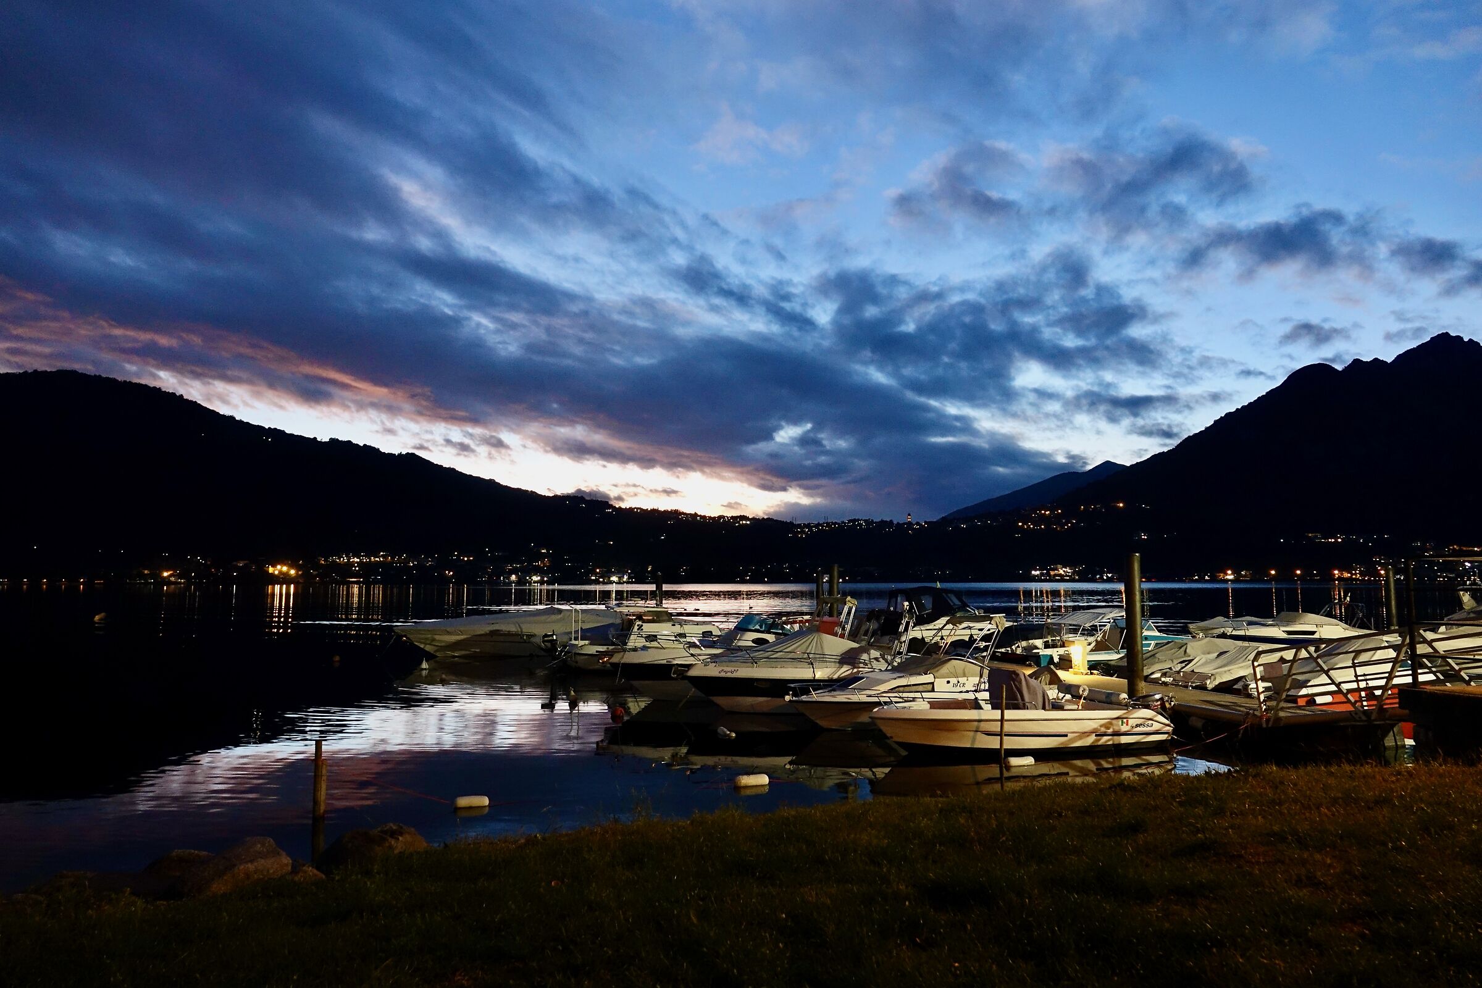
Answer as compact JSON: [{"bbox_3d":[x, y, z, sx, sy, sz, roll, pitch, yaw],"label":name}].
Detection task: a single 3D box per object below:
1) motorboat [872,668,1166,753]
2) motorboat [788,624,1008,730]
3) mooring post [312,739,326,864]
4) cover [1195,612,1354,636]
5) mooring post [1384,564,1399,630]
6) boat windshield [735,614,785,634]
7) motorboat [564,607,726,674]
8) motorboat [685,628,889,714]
[{"bbox_3d":[4.726,3.836,17.776,5.250,1.430,2.100,1,-5,-14],"label":"motorboat"},{"bbox_3d":[3.669,3.694,20.015,5.600,2.100,2.200,1,-5,-14],"label":"motorboat"},{"bbox_3d":[-5.244,3.776,12.281,0.160,1.400,0.150,0,-5,0],"label":"mooring post"},{"bbox_3d":[19.527,4.799,36.221,5.400,0.900,2.100,1,-5,-14],"label":"cover"},{"bbox_3d":[28.825,4.750,43.753,0.290,3.000,0.290,0,-5,0],"label":"mooring post"},{"bbox_3d":[0.520,3.312,25.104,1.000,0.450,1.800,1,-5,-14],"label":"boat windshield"},{"bbox_3d":[-2.757,4.909,33.439,6.300,2.100,2.300,1,-5,-14],"label":"motorboat"},{"bbox_3d":[1.813,4.088,22.653,6.050,1.770,2.300,1,-5,-14],"label":"motorboat"}]

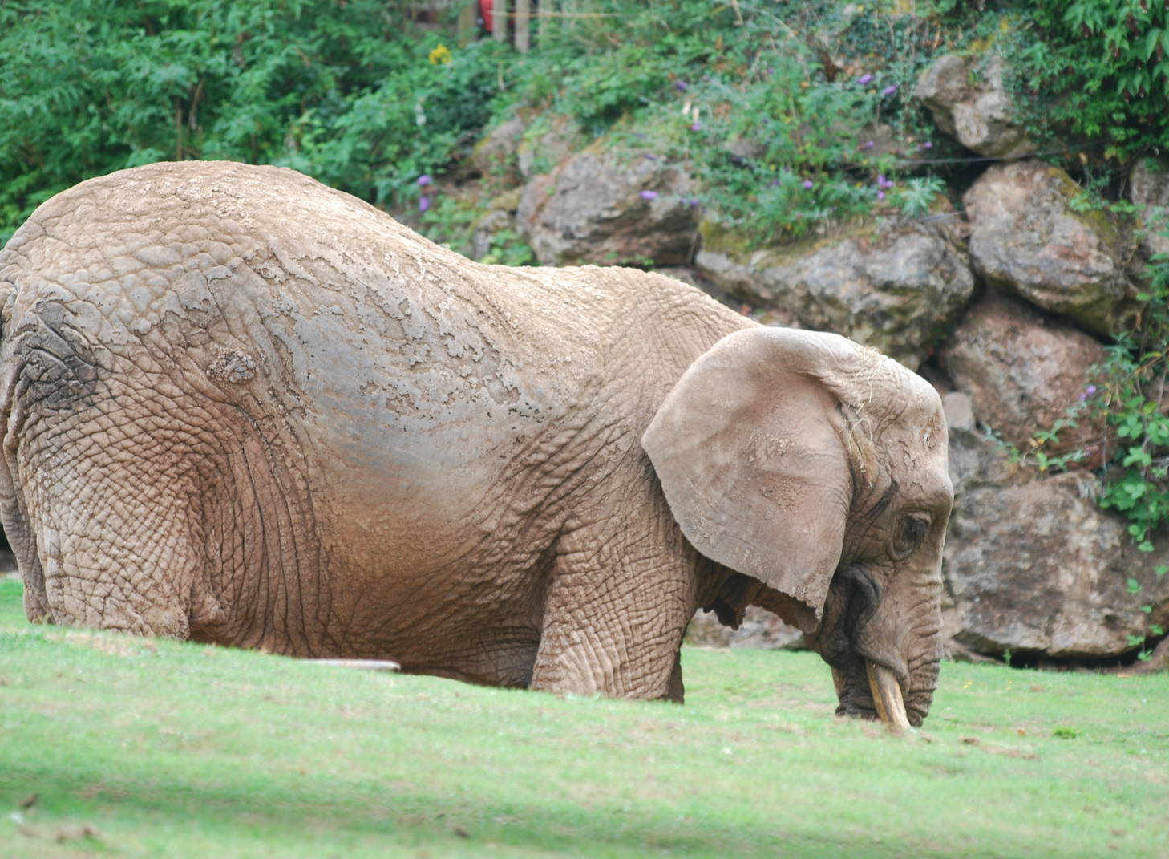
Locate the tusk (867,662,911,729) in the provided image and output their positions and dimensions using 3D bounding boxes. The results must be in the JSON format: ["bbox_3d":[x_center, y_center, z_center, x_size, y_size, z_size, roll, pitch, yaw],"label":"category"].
[{"bbox_3d":[1.090,0.955,32.600,0.120,0.250,0.085,-18,3,-17],"label":"tusk"}]

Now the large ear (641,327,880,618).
[{"bbox_3d":[0.626,0.153,32.400,0.880,1.030,0.280,0,1,-20],"label":"large ear"}]

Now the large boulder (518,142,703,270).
[{"bbox_3d":[0.102,-1.011,41.000,0.822,0.551,0.650,0,1,6],"label":"large boulder"}]

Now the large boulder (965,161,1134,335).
[{"bbox_3d":[2.060,-0.803,40.300,0.750,0.772,0.700,0,1,6],"label":"large boulder"}]

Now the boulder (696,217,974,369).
[{"bbox_3d":[1.110,-0.604,40.300,1.230,0.675,0.850,0,1,6],"label":"boulder"}]

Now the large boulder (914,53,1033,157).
[{"bbox_3d":[1.755,-1.449,40.800,0.539,0.481,0.500,0,1,6],"label":"large boulder"}]

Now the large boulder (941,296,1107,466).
[{"bbox_3d":[1.939,-0.214,40.000,0.745,0.736,0.700,0,1,6],"label":"large boulder"}]

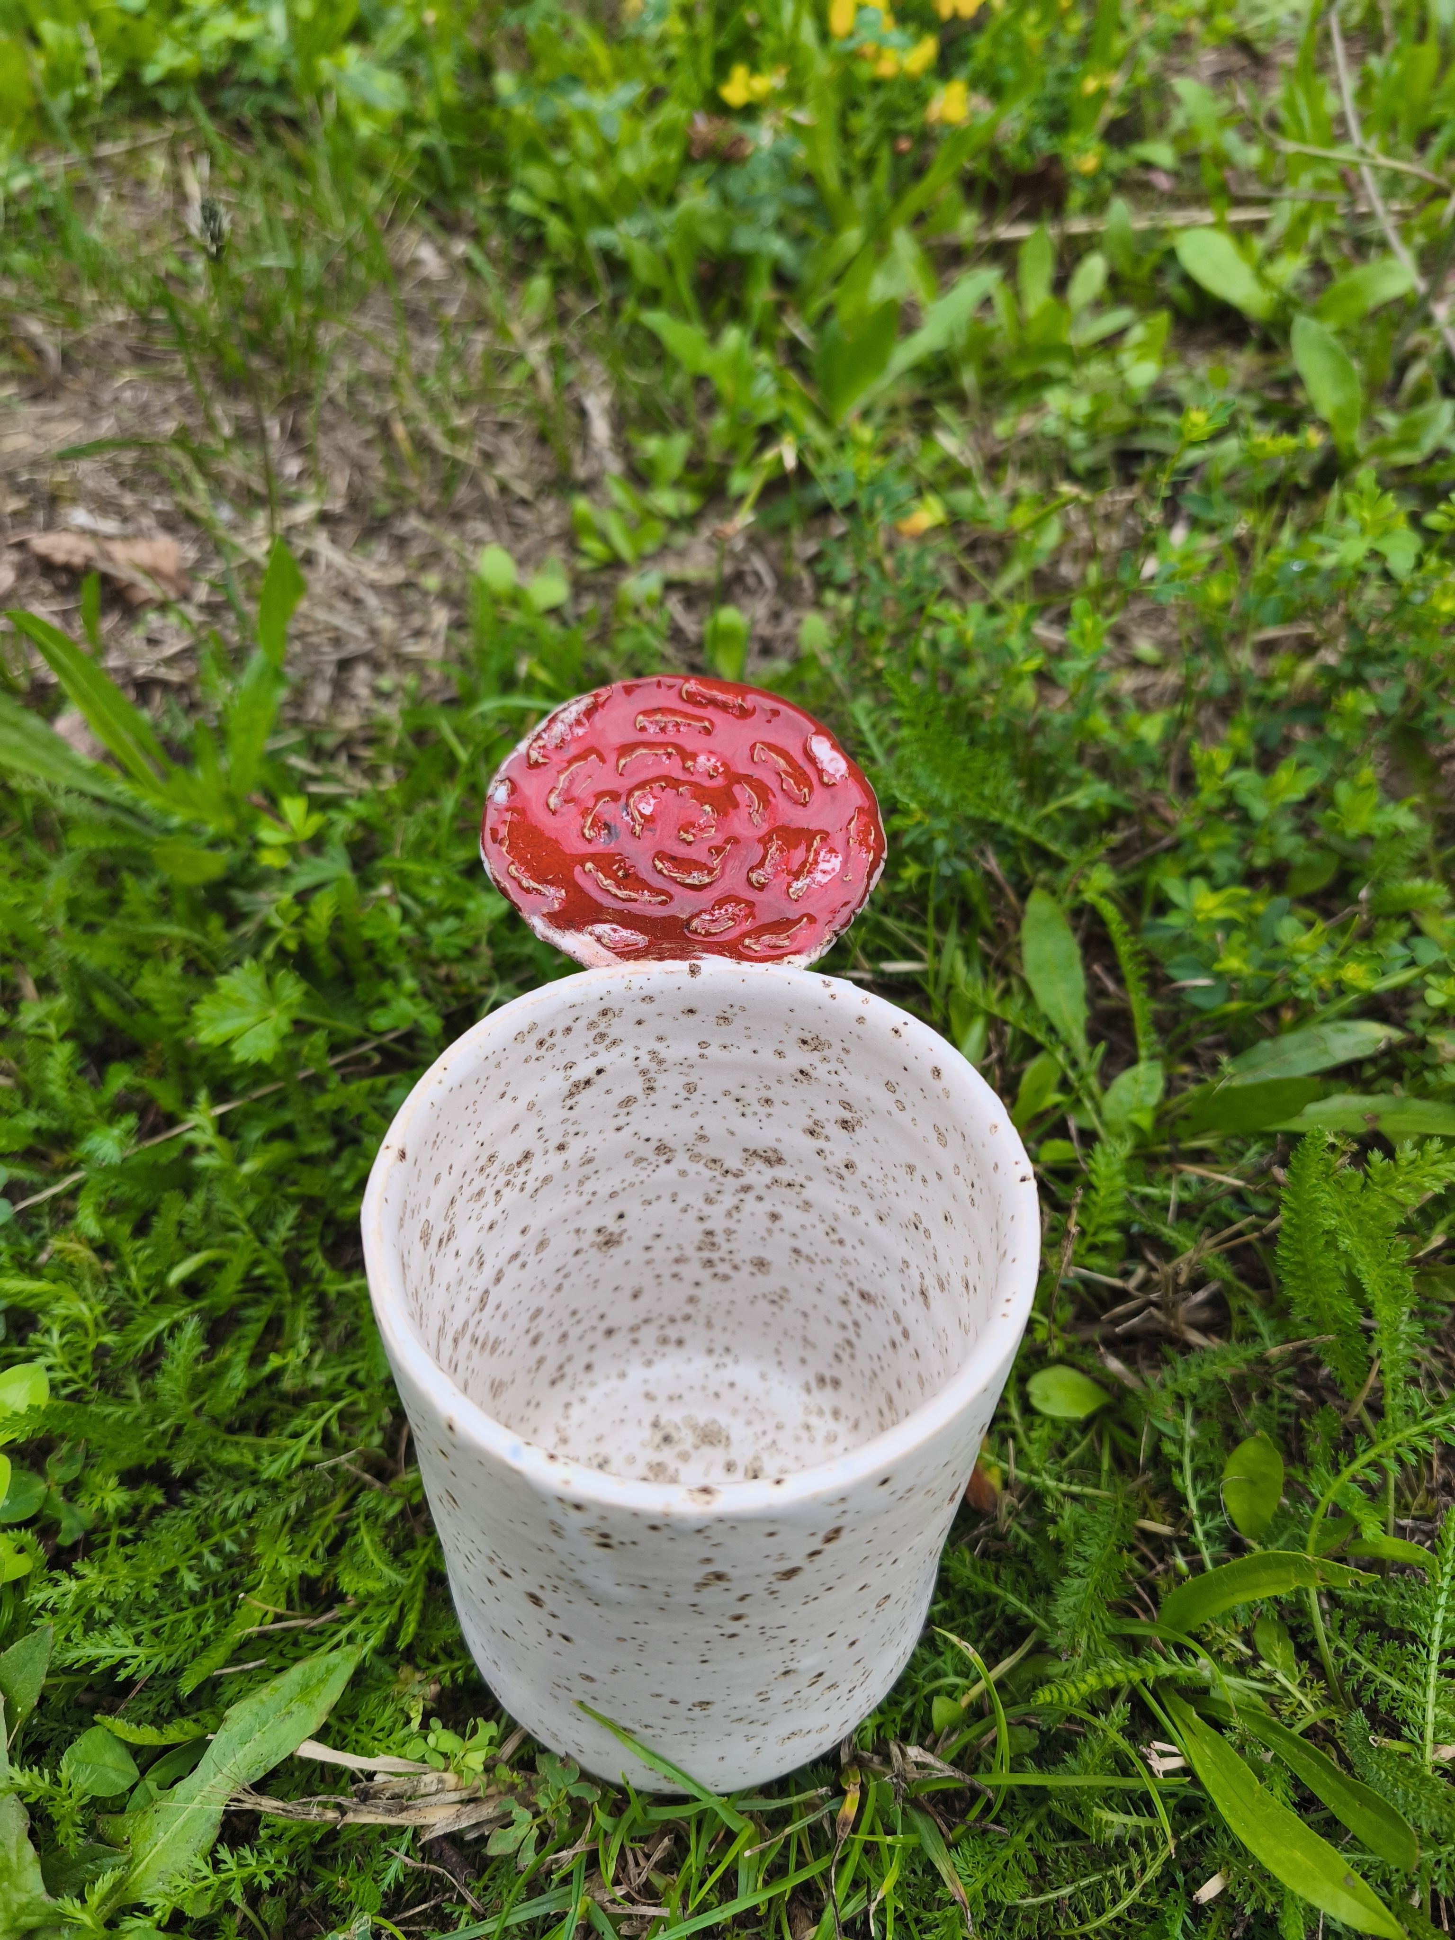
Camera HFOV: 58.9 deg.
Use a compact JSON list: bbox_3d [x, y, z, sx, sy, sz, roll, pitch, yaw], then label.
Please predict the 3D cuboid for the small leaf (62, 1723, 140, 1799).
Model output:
[{"bbox_3d":[-0.088,0.112,0.182,0.012,0.002,0.011,11,50,16],"label":"small leaf"}]

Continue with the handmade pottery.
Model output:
[{"bbox_3d":[-0.004,0.067,0.200,0.085,0.108,0.085,2,43,-1],"label":"handmade pottery"}]

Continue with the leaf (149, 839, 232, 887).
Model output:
[{"bbox_3d":[-0.139,-0.028,0.335,0.021,0.006,0.013,1,41,0],"label":"leaf"}]

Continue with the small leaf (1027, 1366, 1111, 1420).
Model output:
[{"bbox_3d":[0.060,0.075,0.228,0.015,0.004,0.009,4,42,4],"label":"small leaf"}]

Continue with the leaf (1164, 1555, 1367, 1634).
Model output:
[{"bbox_3d":[0.085,0.099,0.202,0.034,0.005,0.010,-12,53,-3],"label":"leaf"}]

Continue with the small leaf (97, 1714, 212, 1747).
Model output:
[{"bbox_3d":[-0.087,0.114,0.195,0.018,0.004,0.006,3,43,0],"label":"small leaf"}]

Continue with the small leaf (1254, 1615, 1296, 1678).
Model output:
[{"bbox_3d":[0.088,0.110,0.209,0.007,0.002,0.009,-15,67,1],"label":"small leaf"}]

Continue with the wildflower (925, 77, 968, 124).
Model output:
[{"bbox_3d":[0.102,-0.405,0.600,0.019,0.019,0.018,7,43,5],"label":"wildflower"}]

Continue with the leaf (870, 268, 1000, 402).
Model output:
[{"bbox_3d":[0.098,-0.300,0.610,0.068,0.045,0.027,-30,50,-30],"label":"leaf"}]

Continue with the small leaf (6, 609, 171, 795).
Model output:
[{"bbox_3d":[-0.174,-0.074,0.350,0.013,0.009,0.076,-39,76,-22],"label":"small leaf"}]

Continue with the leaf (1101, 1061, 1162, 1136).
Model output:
[{"bbox_3d":[0.086,0.027,0.271,0.014,0.004,0.019,29,87,20],"label":"leaf"}]

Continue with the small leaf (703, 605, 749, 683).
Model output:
[{"bbox_3d":[-0.001,-0.113,0.445,0.016,0.025,0.011,1,41,0],"label":"small leaf"}]

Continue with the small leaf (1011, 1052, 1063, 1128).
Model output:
[{"bbox_3d":[0.069,0.027,0.287,0.009,0.005,0.018,22,88,17],"label":"small leaf"}]

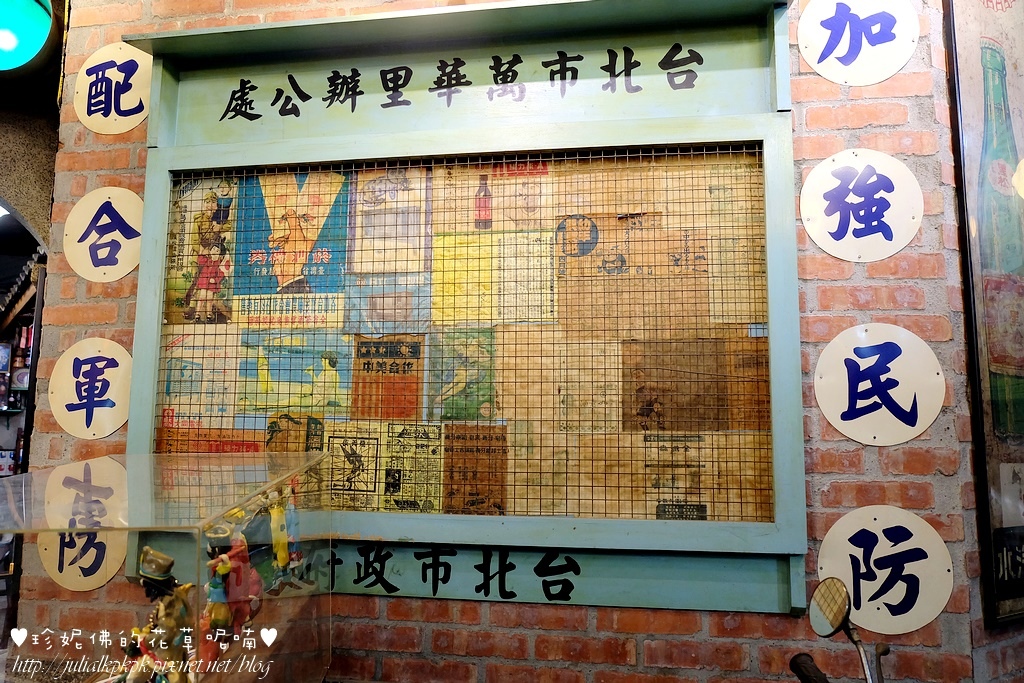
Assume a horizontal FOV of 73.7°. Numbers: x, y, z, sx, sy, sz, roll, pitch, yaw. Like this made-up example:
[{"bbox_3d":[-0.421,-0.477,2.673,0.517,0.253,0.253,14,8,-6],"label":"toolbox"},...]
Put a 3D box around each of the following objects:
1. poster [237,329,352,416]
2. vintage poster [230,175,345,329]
[{"bbox_3d":[-0.494,0.071,1.551,0.270,0.191,0.010,-1,-6,8],"label":"poster"},{"bbox_3d":[-0.514,-0.212,1.584,0.274,0.363,0.010,-1,-6,8],"label":"vintage poster"}]

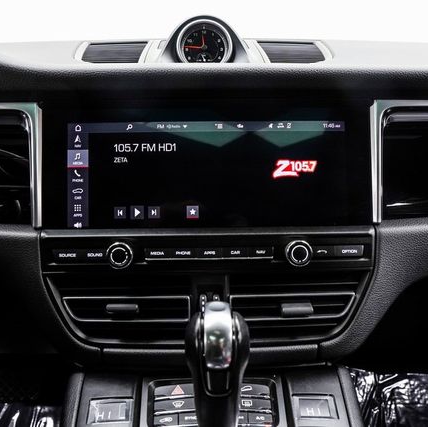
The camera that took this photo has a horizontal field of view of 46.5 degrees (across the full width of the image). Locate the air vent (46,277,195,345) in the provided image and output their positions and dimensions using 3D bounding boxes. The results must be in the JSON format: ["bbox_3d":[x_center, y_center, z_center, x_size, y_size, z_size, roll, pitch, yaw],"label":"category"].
[{"bbox_3d":[-0.088,0.090,0.465,0.135,0.066,0.035,0,0,0],"label":"air vent"}]

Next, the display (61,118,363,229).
[{"bbox_3d":[-0.002,-0.037,0.468,0.280,0.104,0.015,0,0,0],"label":"display"}]

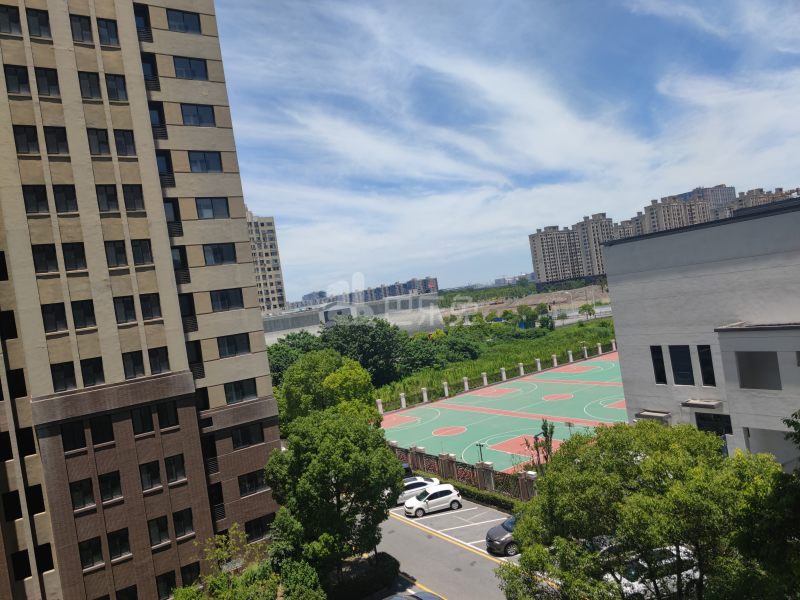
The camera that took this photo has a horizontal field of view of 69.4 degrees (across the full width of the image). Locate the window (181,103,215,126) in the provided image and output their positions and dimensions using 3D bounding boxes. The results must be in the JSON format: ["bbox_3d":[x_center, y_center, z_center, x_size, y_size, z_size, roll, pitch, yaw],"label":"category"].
[{"bbox_3d":[-12.714,-11.673,36.577,1.977,1.296,0.140,-9,1,-35],"label":"window"}]

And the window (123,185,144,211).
[{"bbox_3d":[-14.339,-5.542,31.169,0.982,1.398,0.150,-9,1,-35],"label":"window"}]

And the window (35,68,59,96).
[{"bbox_3d":[-17.409,-10.790,28.559,0.950,1.380,0.200,-9,0,-35],"label":"window"}]

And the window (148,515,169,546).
[{"bbox_3d":[-12.812,12.293,30.813,0.948,1.366,0.150,-9,1,-35],"label":"window"}]

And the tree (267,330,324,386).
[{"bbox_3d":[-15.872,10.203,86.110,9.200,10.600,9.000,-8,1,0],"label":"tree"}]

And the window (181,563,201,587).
[{"bbox_3d":[-11.208,14.971,31.257,0.944,1.372,0.140,-9,1,-35],"label":"window"}]

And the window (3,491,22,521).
[{"bbox_3d":[-18.929,10.088,28.241,0.617,1.379,0.150,-9,1,-35],"label":"window"}]

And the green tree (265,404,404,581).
[{"bbox_3d":[-3.600,10.800,33.100,7.700,9.500,7.500,-9,1,-35],"label":"green tree"}]

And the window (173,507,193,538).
[{"bbox_3d":[-11.645,12.017,31.213,0.944,1.372,0.140,-9,1,-35],"label":"window"}]

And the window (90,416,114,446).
[{"bbox_3d":[-15.097,6.623,29.315,0.937,1.372,0.140,-9,1,-35],"label":"window"}]

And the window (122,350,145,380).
[{"bbox_3d":[-13.780,3.357,29.913,0.939,1.367,0.150,-9,1,-35],"label":"window"}]

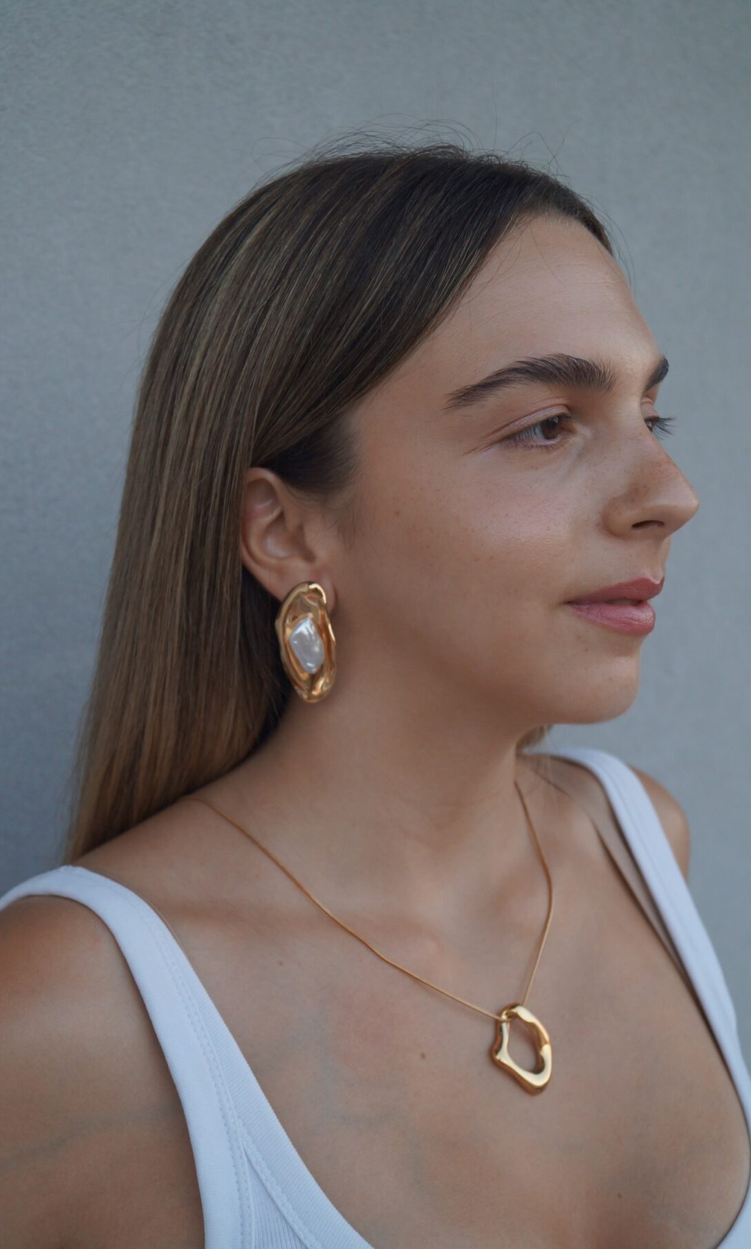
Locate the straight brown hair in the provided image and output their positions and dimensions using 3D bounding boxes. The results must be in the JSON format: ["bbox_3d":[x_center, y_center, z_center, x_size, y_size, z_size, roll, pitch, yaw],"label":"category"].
[{"bbox_3d":[-0.010,-0.045,0.622,0.245,0.315,0.180,3,5,36],"label":"straight brown hair"}]

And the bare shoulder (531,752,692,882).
[{"bbox_3d":[0.115,0.092,0.692,0.120,0.080,0.090,-4,5,-42],"label":"bare shoulder"}]

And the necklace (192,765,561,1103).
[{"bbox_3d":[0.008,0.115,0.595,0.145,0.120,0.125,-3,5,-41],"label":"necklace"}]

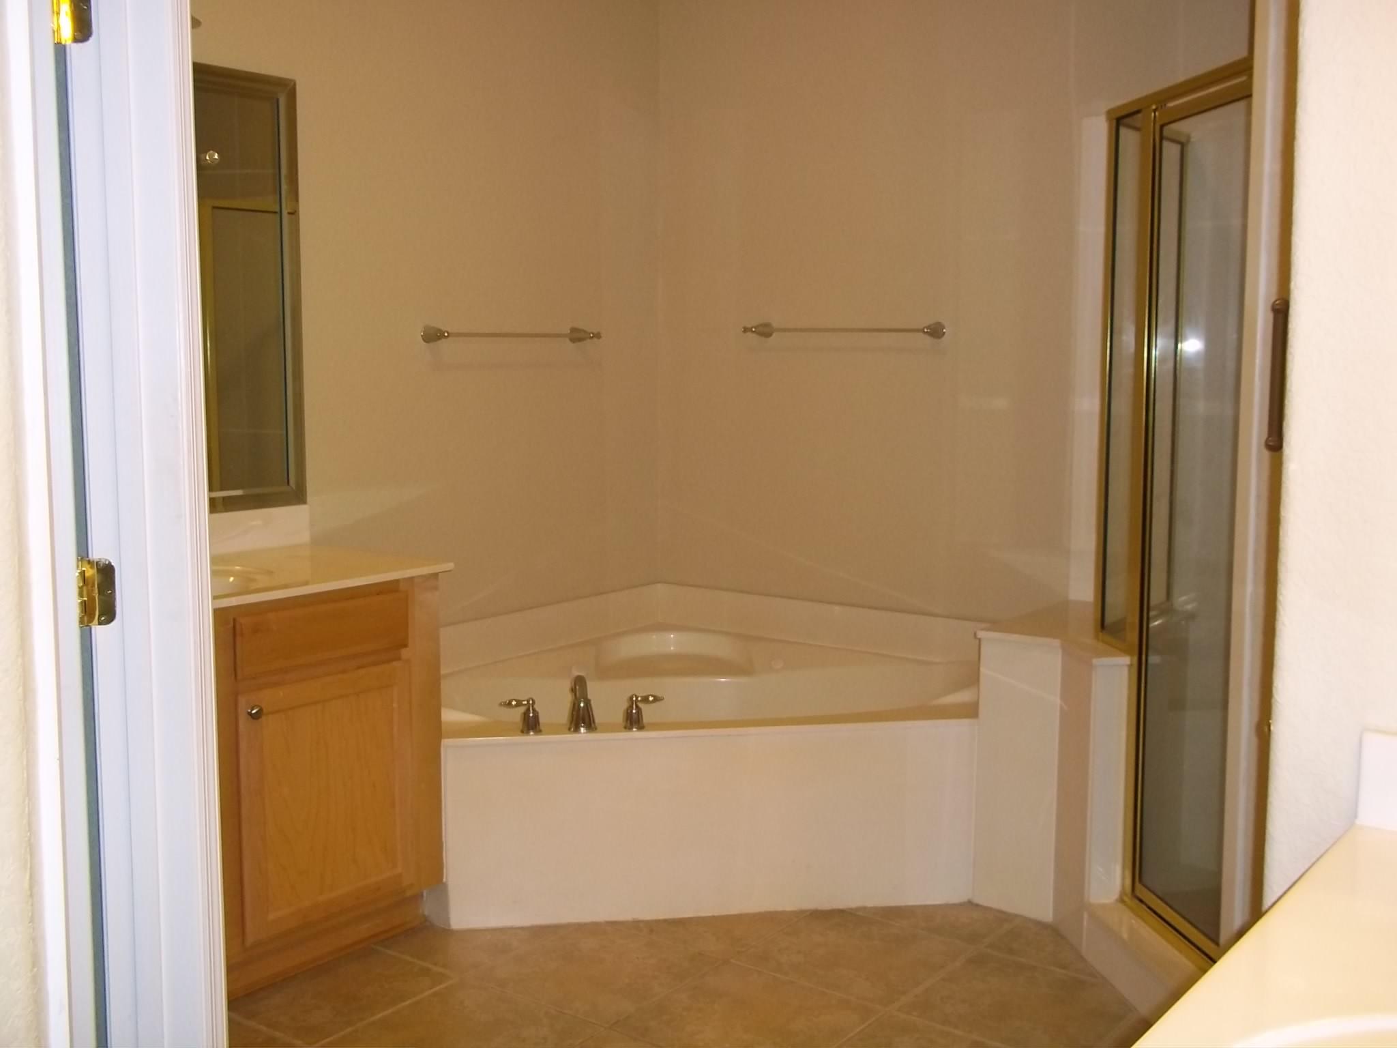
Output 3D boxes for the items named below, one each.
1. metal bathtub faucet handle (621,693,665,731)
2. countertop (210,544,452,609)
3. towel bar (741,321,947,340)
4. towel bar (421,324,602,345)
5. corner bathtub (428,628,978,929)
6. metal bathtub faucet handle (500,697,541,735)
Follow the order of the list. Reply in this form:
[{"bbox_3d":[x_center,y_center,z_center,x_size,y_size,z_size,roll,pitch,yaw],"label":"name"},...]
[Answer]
[{"bbox_3d":[-0.135,0.462,3.588,0.099,0.082,0.048,-1,7,-8],"label":"metal bathtub faucet handle"},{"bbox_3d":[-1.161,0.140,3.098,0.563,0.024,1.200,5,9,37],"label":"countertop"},{"bbox_3d":[0.431,-0.582,4.382,0.680,0.050,0.094,5,9,37],"label":"towel bar"},{"bbox_3d":[-0.536,-0.551,4.248,0.094,0.050,0.680,5,9,37],"label":"towel bar"},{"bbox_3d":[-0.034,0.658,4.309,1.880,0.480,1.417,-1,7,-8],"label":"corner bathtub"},{"bbox_3d":[-0.435,0.467,3.538,0.104,0.082,0.048,-1,7,-8],"label":"metal bathtub faucet handle"}]

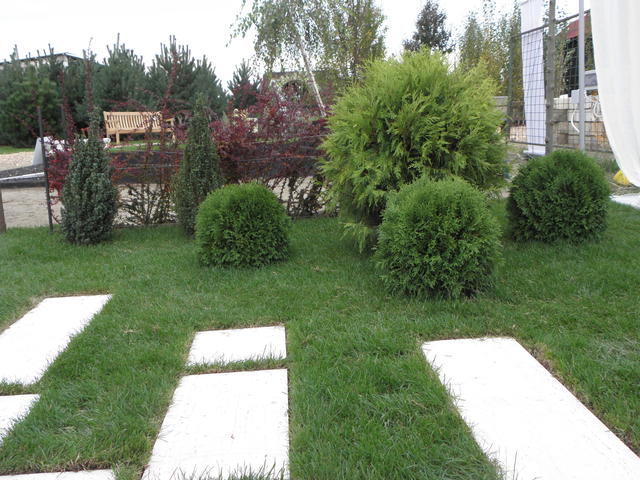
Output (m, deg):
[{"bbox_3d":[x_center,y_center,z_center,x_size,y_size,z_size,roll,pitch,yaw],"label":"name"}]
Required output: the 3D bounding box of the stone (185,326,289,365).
[{"bbox_3d":[-0.504,0.675,4.345,0.571,0.050,0.637,-3,10,-3],"label":"stone"}]

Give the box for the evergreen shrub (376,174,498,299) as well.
[{"bbox_3d":[0.932,-0.065,5.546,0.972,0.858,0.972,-3,10,-3],"label":"evergreen shrub"}]

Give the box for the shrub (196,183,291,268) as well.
[{"bbox_3d":[-0.761,-0.195,6.980,0.915,0.734,0.915,-3,10,-3],"label":"shrub"}]

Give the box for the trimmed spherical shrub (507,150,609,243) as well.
[{"bbox_3d":[2.541,-0.504,7.519,1.033,0.882,1.033,-3,10,-3],"label":"trimmed spherical shrub"}]

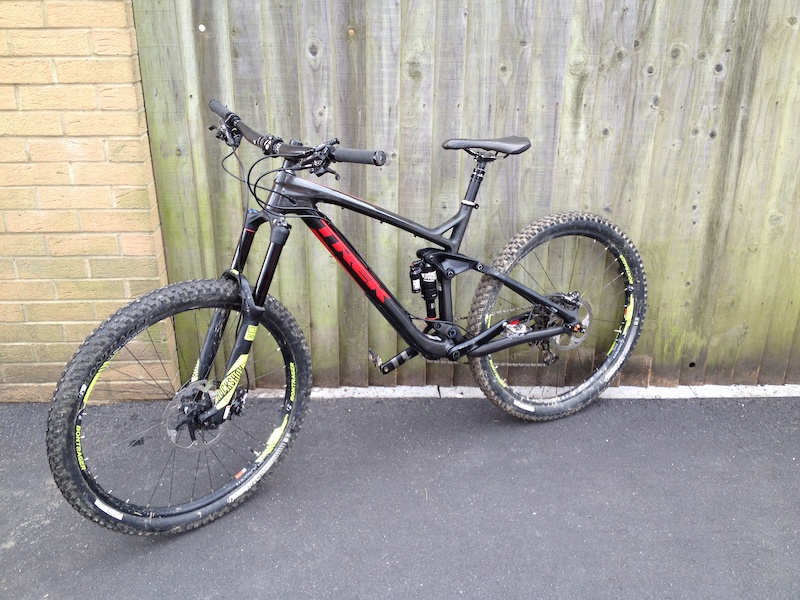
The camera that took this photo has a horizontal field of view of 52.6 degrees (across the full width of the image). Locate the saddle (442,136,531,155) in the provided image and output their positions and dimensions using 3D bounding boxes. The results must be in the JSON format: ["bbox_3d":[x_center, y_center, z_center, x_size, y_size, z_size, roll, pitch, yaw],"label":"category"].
[{"bbox_3d":[0.239,-0.425,2.239,0.277,0.056,0.140,-12,21,-26],"label":"saddle"}]

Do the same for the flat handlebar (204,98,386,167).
[{"bbox_3d":[-0.290,-0.389,1.941,0.078,0.073,0.762,-16,28,-36],"label":"flat handlebar"}]

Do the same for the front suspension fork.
[{"bbox_3d":[-0.418,0.041,2.012,0.115,0.555,0.190,14,8,-43],"label":"front suspension fork"}]

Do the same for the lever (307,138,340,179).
[{"bbox_3d":[-0.170,-0.314,1.792,0.072,0.072,0.088,-16,28,-36],"label":"lever"}]

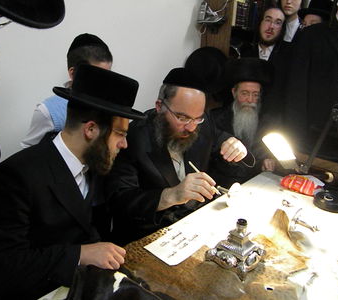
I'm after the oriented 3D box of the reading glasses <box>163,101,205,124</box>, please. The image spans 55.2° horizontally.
[{"bbox_3d":[0.053,-0.160,1.290,0.140,0.050,0.140,5,34,-42],"label":"reading glasses"}]

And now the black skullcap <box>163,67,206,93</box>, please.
[{"bbox_3d":[0.064,-0.277,1.290,0.170,0.090,0.180,20,19,-7],"label":"black skullcap"}]

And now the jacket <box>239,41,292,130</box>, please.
[{"bbox_3d":[0.669,-0.340,2.220,0.480,0.750,0.300,3,22,8],"label":"jacket"}]

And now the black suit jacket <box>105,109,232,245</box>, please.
[{"bbox_3d":[-0.002,0.097,1.390,0.520,0.590,0.430,-19,29,-39],"label":"black suit jacket"}]

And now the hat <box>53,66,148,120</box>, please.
[{"bbox_3d":[-0.229,-0.213,1.130,0.345,0.135,0.305,16,13,-11],"label":"hat"}]

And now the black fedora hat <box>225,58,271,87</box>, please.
[{"bbox_3d":[0.450,-0.439,1.820,0.275,0.135,0.300,-3,22,-6],"label":"black fedora hat"}]

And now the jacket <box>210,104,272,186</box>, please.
[{"bbox_3d":[0.436,0.026,1.870,0.500,0.600,0.380,-2,22,-5],"label":"jacket"}]

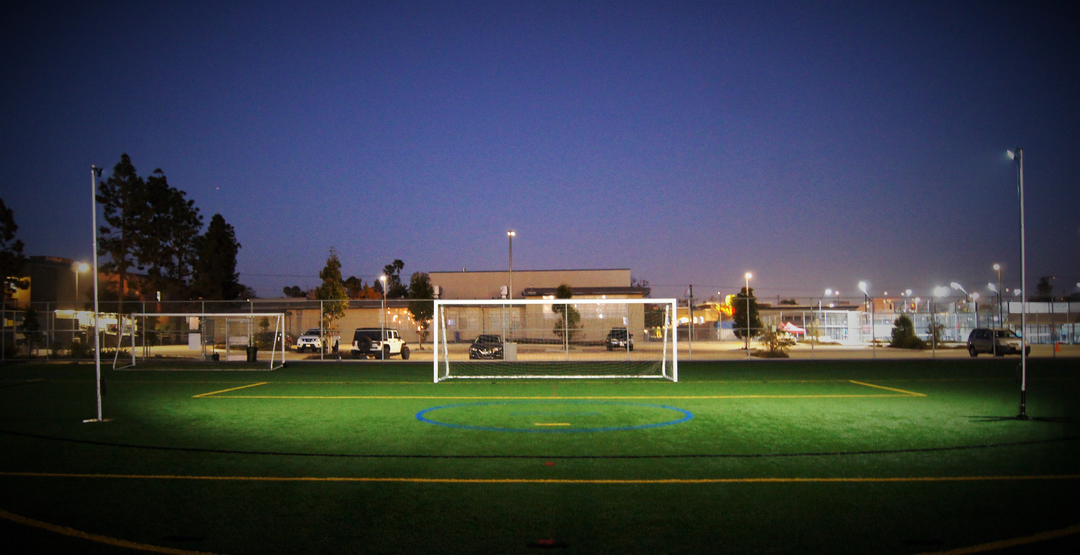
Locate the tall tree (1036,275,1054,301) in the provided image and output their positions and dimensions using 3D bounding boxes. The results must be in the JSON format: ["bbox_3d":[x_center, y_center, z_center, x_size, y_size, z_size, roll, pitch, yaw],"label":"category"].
[{"bbox_3d":[87.554,4.747,140.314,3.400,10.392,3.400,0,-3,0],"label":"tall tree"}]

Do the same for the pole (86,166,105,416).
[{"bbox_3d":[-8.313,0.269,15.145,0.360,4.787,0.300,1,-4,-17],"label":"pole"}]

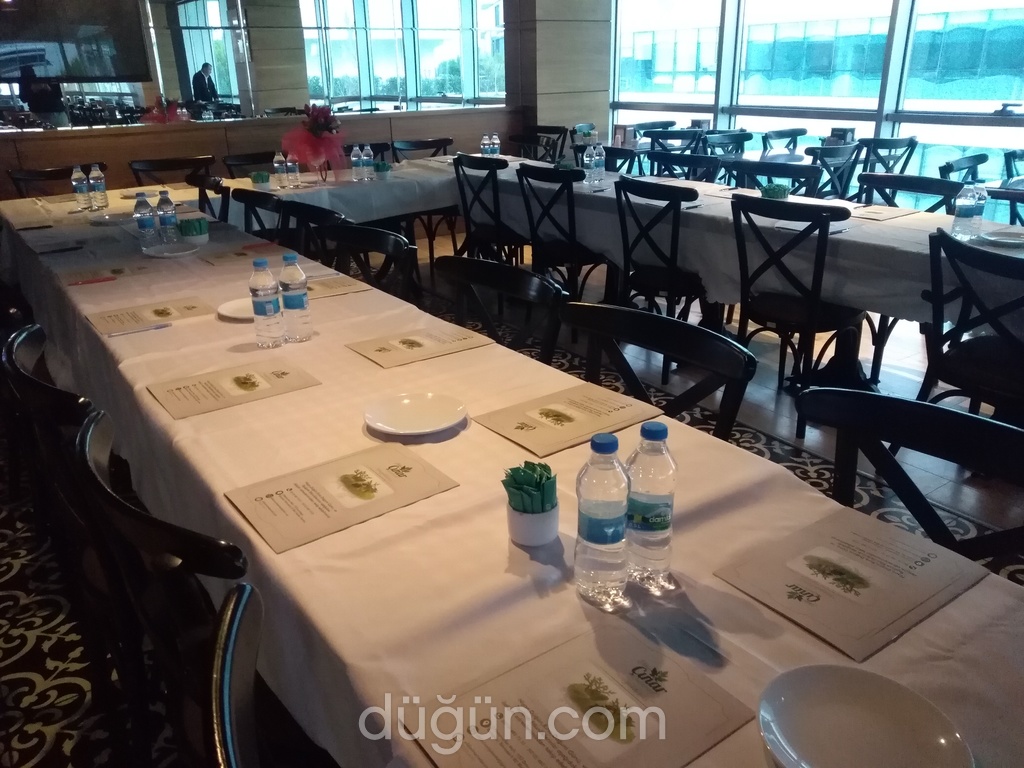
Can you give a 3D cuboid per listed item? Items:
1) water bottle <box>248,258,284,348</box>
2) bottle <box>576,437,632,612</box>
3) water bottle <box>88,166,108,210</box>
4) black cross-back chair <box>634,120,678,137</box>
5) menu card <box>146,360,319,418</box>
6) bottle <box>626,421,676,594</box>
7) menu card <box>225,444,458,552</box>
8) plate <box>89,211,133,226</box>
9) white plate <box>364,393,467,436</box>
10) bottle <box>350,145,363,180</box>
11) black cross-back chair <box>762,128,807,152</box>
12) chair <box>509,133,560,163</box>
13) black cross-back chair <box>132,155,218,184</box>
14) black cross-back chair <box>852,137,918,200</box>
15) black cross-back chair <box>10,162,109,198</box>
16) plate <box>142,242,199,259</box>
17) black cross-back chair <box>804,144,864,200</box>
[{"bbox_3d":[-0.576,-0.189,1.810,0.064,0.213,0.064,-16,27,-33],"label":"water bottle"},{"bbox_3d":[0.108,0.163,0.912,0.066,0.218,0.066,-1,22,0],"label":"bottle"},{"bbox_3d":[-2.107,-1.000,3.921,0.066,0.218,0.066,-1,22,0],"label":"water bottle"},{"bbox_3d":[1.437,-1.951,7.168,0.465,0.895,0.485,-16,26,-32],"label":"black cross-back chair"},{"bbox_3d":[-0.584,0.002,1.620,0.298,0.005,0.205,-17,27,-34],"label":"menu card"},{"bbox_3d":[0.173,0.150,0.944,0.065,0.218,0.065,4,22,11],"label":"bottle"},{"bbox_3d":[-0.261,0.165,1.202,0.298,0.005,0.205,-16,27,-34],"label":"menu card"},{"bbox_3d":[-1.819,-0.749,3.519,0.197,0.022,0.197,-12,24,-25],"label":"plate"},{"bbox_3d":[-0.177,0.059,1.434,0.192,0.022,0.192,-1,22,0],"label":"white plate"},{"bbox_3d":[-0.963,-1.377,4.771,0.064,0.213,0.064,-16,27,-33],"label":"bottle"},{"bbox_3d":[2.377,-1.573,6.288,0.500,0.885,0.520,-17,27,-35],"label":"black cross-back chair"},{"bbox_3d":[-0.019,-1.545,6.314,0.520,0.875,0.490,-15,26,-30],"label":"chair"},{"bbox_3d":[-1.995,-0.951,4.878,0.500,0.885,0.520,-19,28,-38],"label":"black cross-back chair"},{"bbox_3d":[2.569,-1.391,5.778,0.490,0.875,0.520,-9,23,-19],"label":"black cross-back chair"},{"bbox_3d":[-2.485,-0.774,4.417,0.485,0.885,0.495,-15,26,-31],"label":"black cross-back chair"},{"bbox_3d":[-1.262,-0.492,2.860,0.197,0.022,0.197,-10,24,-22],"label":"plate"},{"bbox_3d":[1.967,-1.173,5.208,0.485,0.885,0.495,-13,25,-27],"label":"black cross-back chair"}]

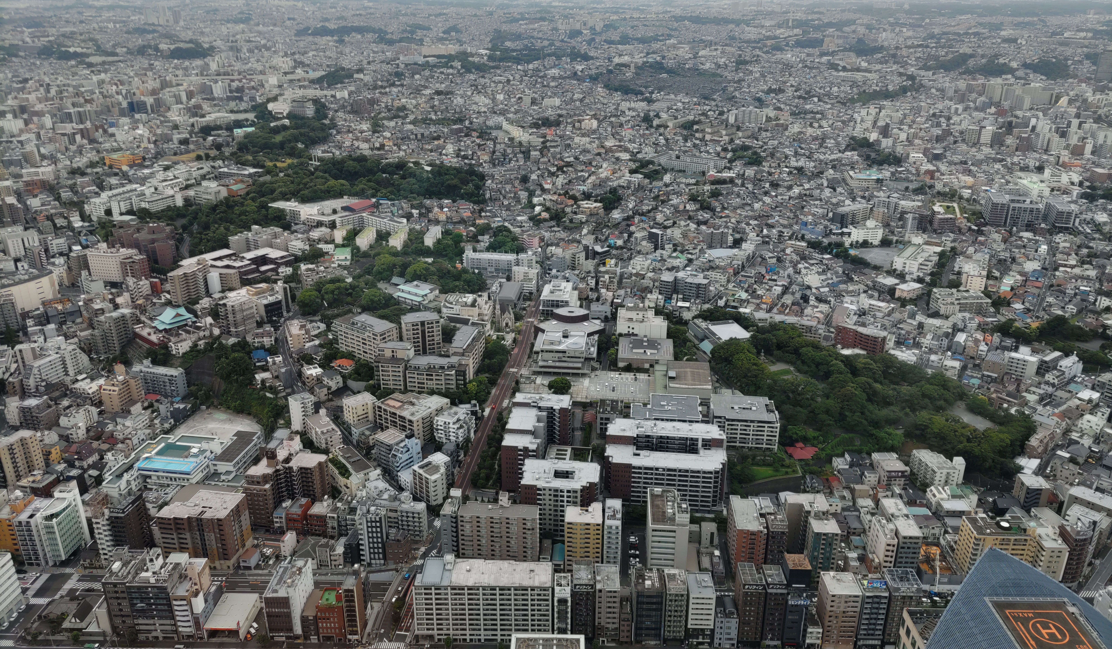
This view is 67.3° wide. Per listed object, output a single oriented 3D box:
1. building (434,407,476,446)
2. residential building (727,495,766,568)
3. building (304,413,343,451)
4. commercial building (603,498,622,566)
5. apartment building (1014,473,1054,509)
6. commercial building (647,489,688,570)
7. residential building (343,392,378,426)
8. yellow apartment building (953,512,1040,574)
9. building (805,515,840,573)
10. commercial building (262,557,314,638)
[{"bbox_3d":[-61.370,62.350,516.540,18.500,15.800,20.500,9,24,20],"label":"building"},{"bbox_3d":[96.800,108.530,428.380,13.800,28.300,27.500,1,22,2],"label":"residential building"},{"bbox_3d":[-145.000,67.140,523.740,11.200,13.500,28.000,-16,27,-35],"label":"building"},{"bbox_3d":[28.760,108.430,422.950,7.900,32.500,21.500,1,22,3],"label":"commercial building"},{"bbox_3d":[266.450,96.720,469.080,11.900,20.000,12.500,2,22,6],"label":"apartment building"},{"bbox_3d":[56.000,105.020,425.800,18.000,32.000,34.000,1,22,3],"label":"commercial building"},{"bbox_3d":[-126.070,55.080,537.860,16.770,14.940,13.560,-16,27,-34],"label":"residential building"},{"bbox_3d":[213.240,111.140,408.510,27.080,33.000,17.010,1,22,3],"label":"yellow apartment building"},{"bbox_3d":[129.650,111.010,408.860,12.400,31.000,12.300,1,22,2],"label":"building"},{"bbox_3d":[-121.510,125.520,382.520,14.600,30.800,21.500,0,22,0],"label":"commercial building"}]

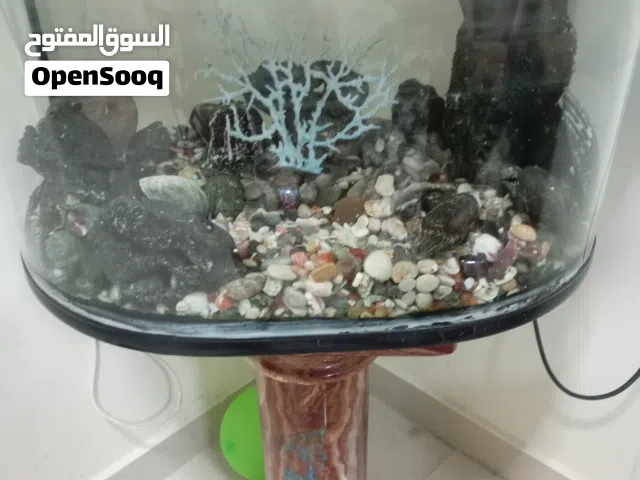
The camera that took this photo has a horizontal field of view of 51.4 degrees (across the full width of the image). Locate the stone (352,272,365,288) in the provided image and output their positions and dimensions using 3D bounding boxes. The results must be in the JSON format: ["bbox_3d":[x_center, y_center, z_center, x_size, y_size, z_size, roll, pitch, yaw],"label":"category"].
[{"bbox_3d":[0.038,0.040,0.655,0.012,0.015,0.011,0,27,0],"label":"stone"}]

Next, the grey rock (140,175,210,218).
[{"bbox_3d":[-0.154,-0.046,0.710,0.075,0.043,0.045,0,27,0],"label":"grey rock"}]

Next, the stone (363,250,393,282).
[{"bbox_3d":[0.061,0.028,0.701,0.029,0.035,0.028,-1,31,0],"label":"stone"}]

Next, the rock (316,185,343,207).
[{"bbox_3d":[0.011,-0.051,0.765,0.030,0.024,0.022,0,27,0],"label":"rock"}]

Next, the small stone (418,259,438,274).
[{"bbox_3d":[0.108,0.027,0.670,0.022,0.013,0.019,0,27,0],"label":"small stone"}]

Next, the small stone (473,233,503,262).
[{"bbox_3d":[0.186,0.008,0.740,0.033,0.028,0.029,0,28,0],"label":"small stone"}]

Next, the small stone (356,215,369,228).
[{"bbox_3d":[0.047,-0.020,0.730,0.013,0.015,0.013,0,27,0],"label":"small stone"}]

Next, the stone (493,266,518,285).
[{"bbox_3d":[0.177,0.034,0.634,0.012,0.011,0.028,24,36,39],"label":"stone"}]

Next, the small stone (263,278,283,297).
[{"bbox_3d":[-0.048,0.049,0.680,0.019,0.017,0.017,0,28,0],"label":"small stone"}]

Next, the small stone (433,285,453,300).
[{"bbox_3d":[0.123,0.052,0.666,0.020,0.015,0.016,-9,32,-13],"label":"small stone"}]

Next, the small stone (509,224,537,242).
[{"bbox_3d":[0.229,-0.007,0.751,0.031,0.019,0.023,3,31,7],"label":"small stone"}]

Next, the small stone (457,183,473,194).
[{"bbox_3d":[0.166,-0.059,0.764,0.018,0.014,0.017,0,27,0],"label":"small stone"}]

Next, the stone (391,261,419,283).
[{"bbox_3d":[0.090,0.034,0.700,0.027,0.023,0.024,0,28,0],"label":"stone"}]

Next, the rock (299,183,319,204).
[{"bbox_3d":[-0.014,-0.058,0.823,0.024,0.027,0.022,-1,31,0],"label":"rock"}]

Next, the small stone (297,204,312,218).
[{"bbox_3d":[-0.018,-0.034,0.790,0.018,0.015,0.016,0,28,0],"label":"small stone"}]

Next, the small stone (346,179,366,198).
[{"bbox_3d":[0.044,-0.061,0.801,0.023,0.023,0.024,-1,30,0],"label":"small stone"}]

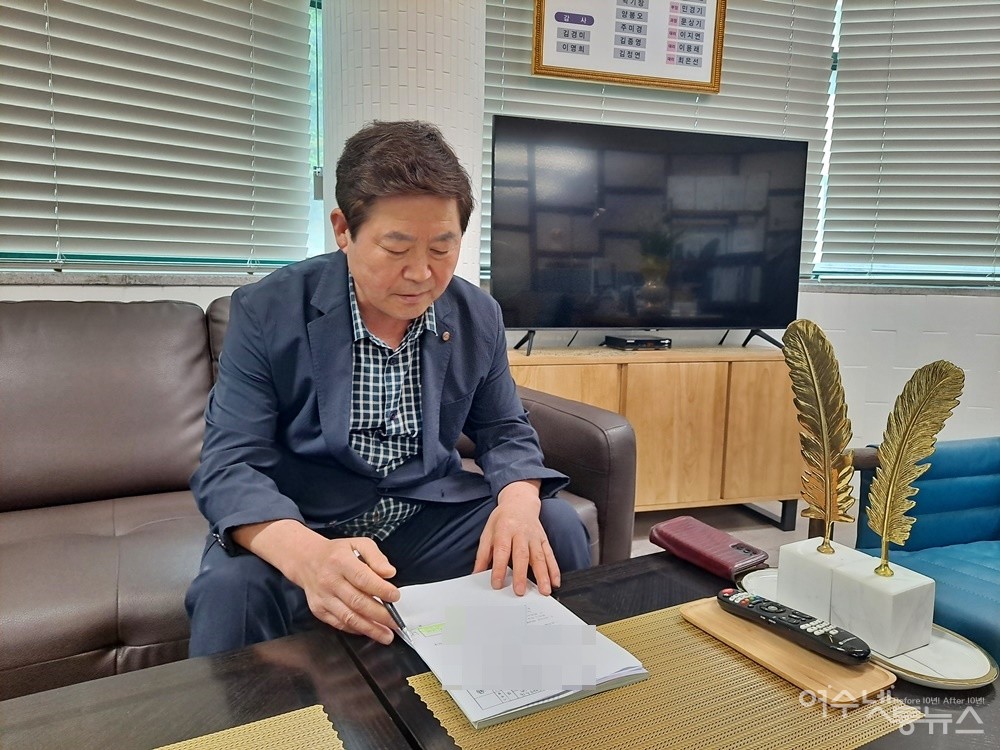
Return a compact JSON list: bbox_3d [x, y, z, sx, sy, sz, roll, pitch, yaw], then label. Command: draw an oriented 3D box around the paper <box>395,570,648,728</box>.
[{"bbox_3d":[-0.005,0.307,0.839,0.212,0.014,0.298,-3,8,-30],"label":"paper"}]

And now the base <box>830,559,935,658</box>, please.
[{"bbox_3d":[0.457,0.276,0.832,0.075,0.074,0.079,-2,8,-26],"label":"base"}]

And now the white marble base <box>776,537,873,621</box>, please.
[{"bbox_3d":[0.423,0.267,0.903,0.075,0.074,0.079,-2,8,-26],"label":"white marble base"}]

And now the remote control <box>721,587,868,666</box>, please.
[{"bbox_3d":[0.349,0.298,0.840,0.046,0.022,0.183,-5,9,-42],"label":"remote control"}]

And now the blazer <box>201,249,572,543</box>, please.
[{"bbox_3d":[-0.241,0.033,1.227,0.550,0.480,0.480,-1,7,-22],"label":"blazer"}]

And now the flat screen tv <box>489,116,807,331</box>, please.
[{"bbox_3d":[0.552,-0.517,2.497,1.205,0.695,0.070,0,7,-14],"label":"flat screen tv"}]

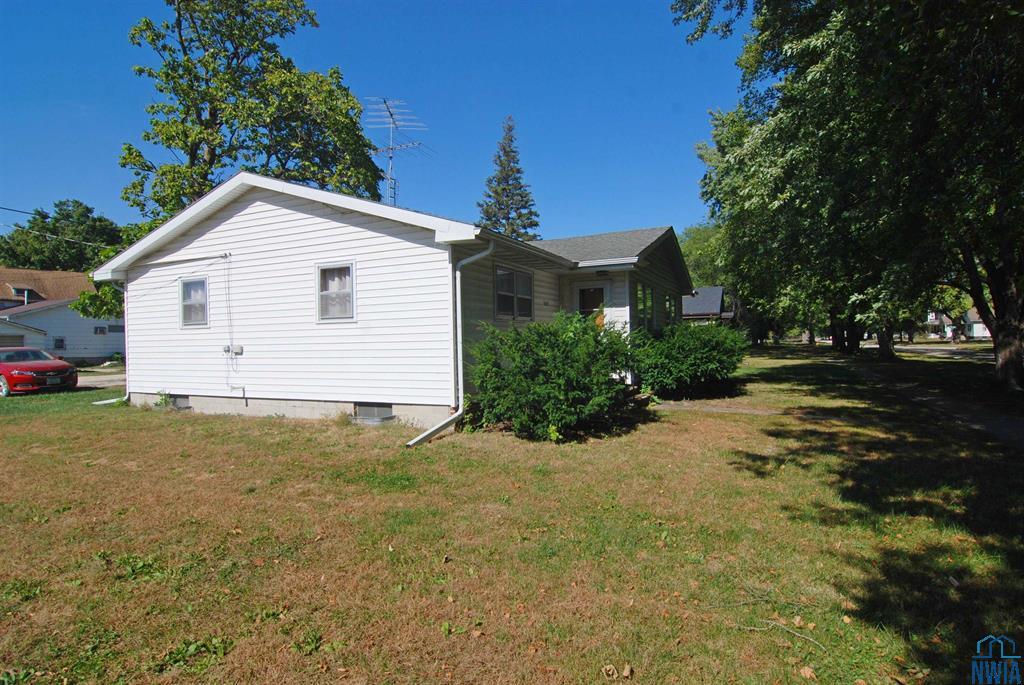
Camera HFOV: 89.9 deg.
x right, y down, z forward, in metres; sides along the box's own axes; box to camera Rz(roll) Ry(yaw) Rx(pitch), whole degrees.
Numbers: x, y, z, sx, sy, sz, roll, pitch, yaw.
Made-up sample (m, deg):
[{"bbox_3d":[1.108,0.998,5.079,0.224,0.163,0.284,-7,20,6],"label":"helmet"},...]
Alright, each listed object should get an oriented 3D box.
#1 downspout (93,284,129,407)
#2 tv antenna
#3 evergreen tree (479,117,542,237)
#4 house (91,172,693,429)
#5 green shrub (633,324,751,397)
[{"bbox_3d":[-9.669,0.049,12.315,1.600,2.950,0.140,-1,1,25],"label":"downspout"},{"bbox_3d":[-5.122,-4.577,22.501,2.600,11.740,2.600,-1,1,-3],"label":"tv antenna"},{"bbox_3d":[-0.066,-7.309,36.103,6.200,17.140,6.200,-1,1,25],"label":"evergreen tree"},{"bbox_3d":[-0.970,-1.190,17.047,11.500,4.950,16.400,-1,1,25],"label":"house"},{"bbox_3d":[4.316,0.204,12.453,2.400,2.000,2.700,-1,1,25],"label":"green shrub"}]

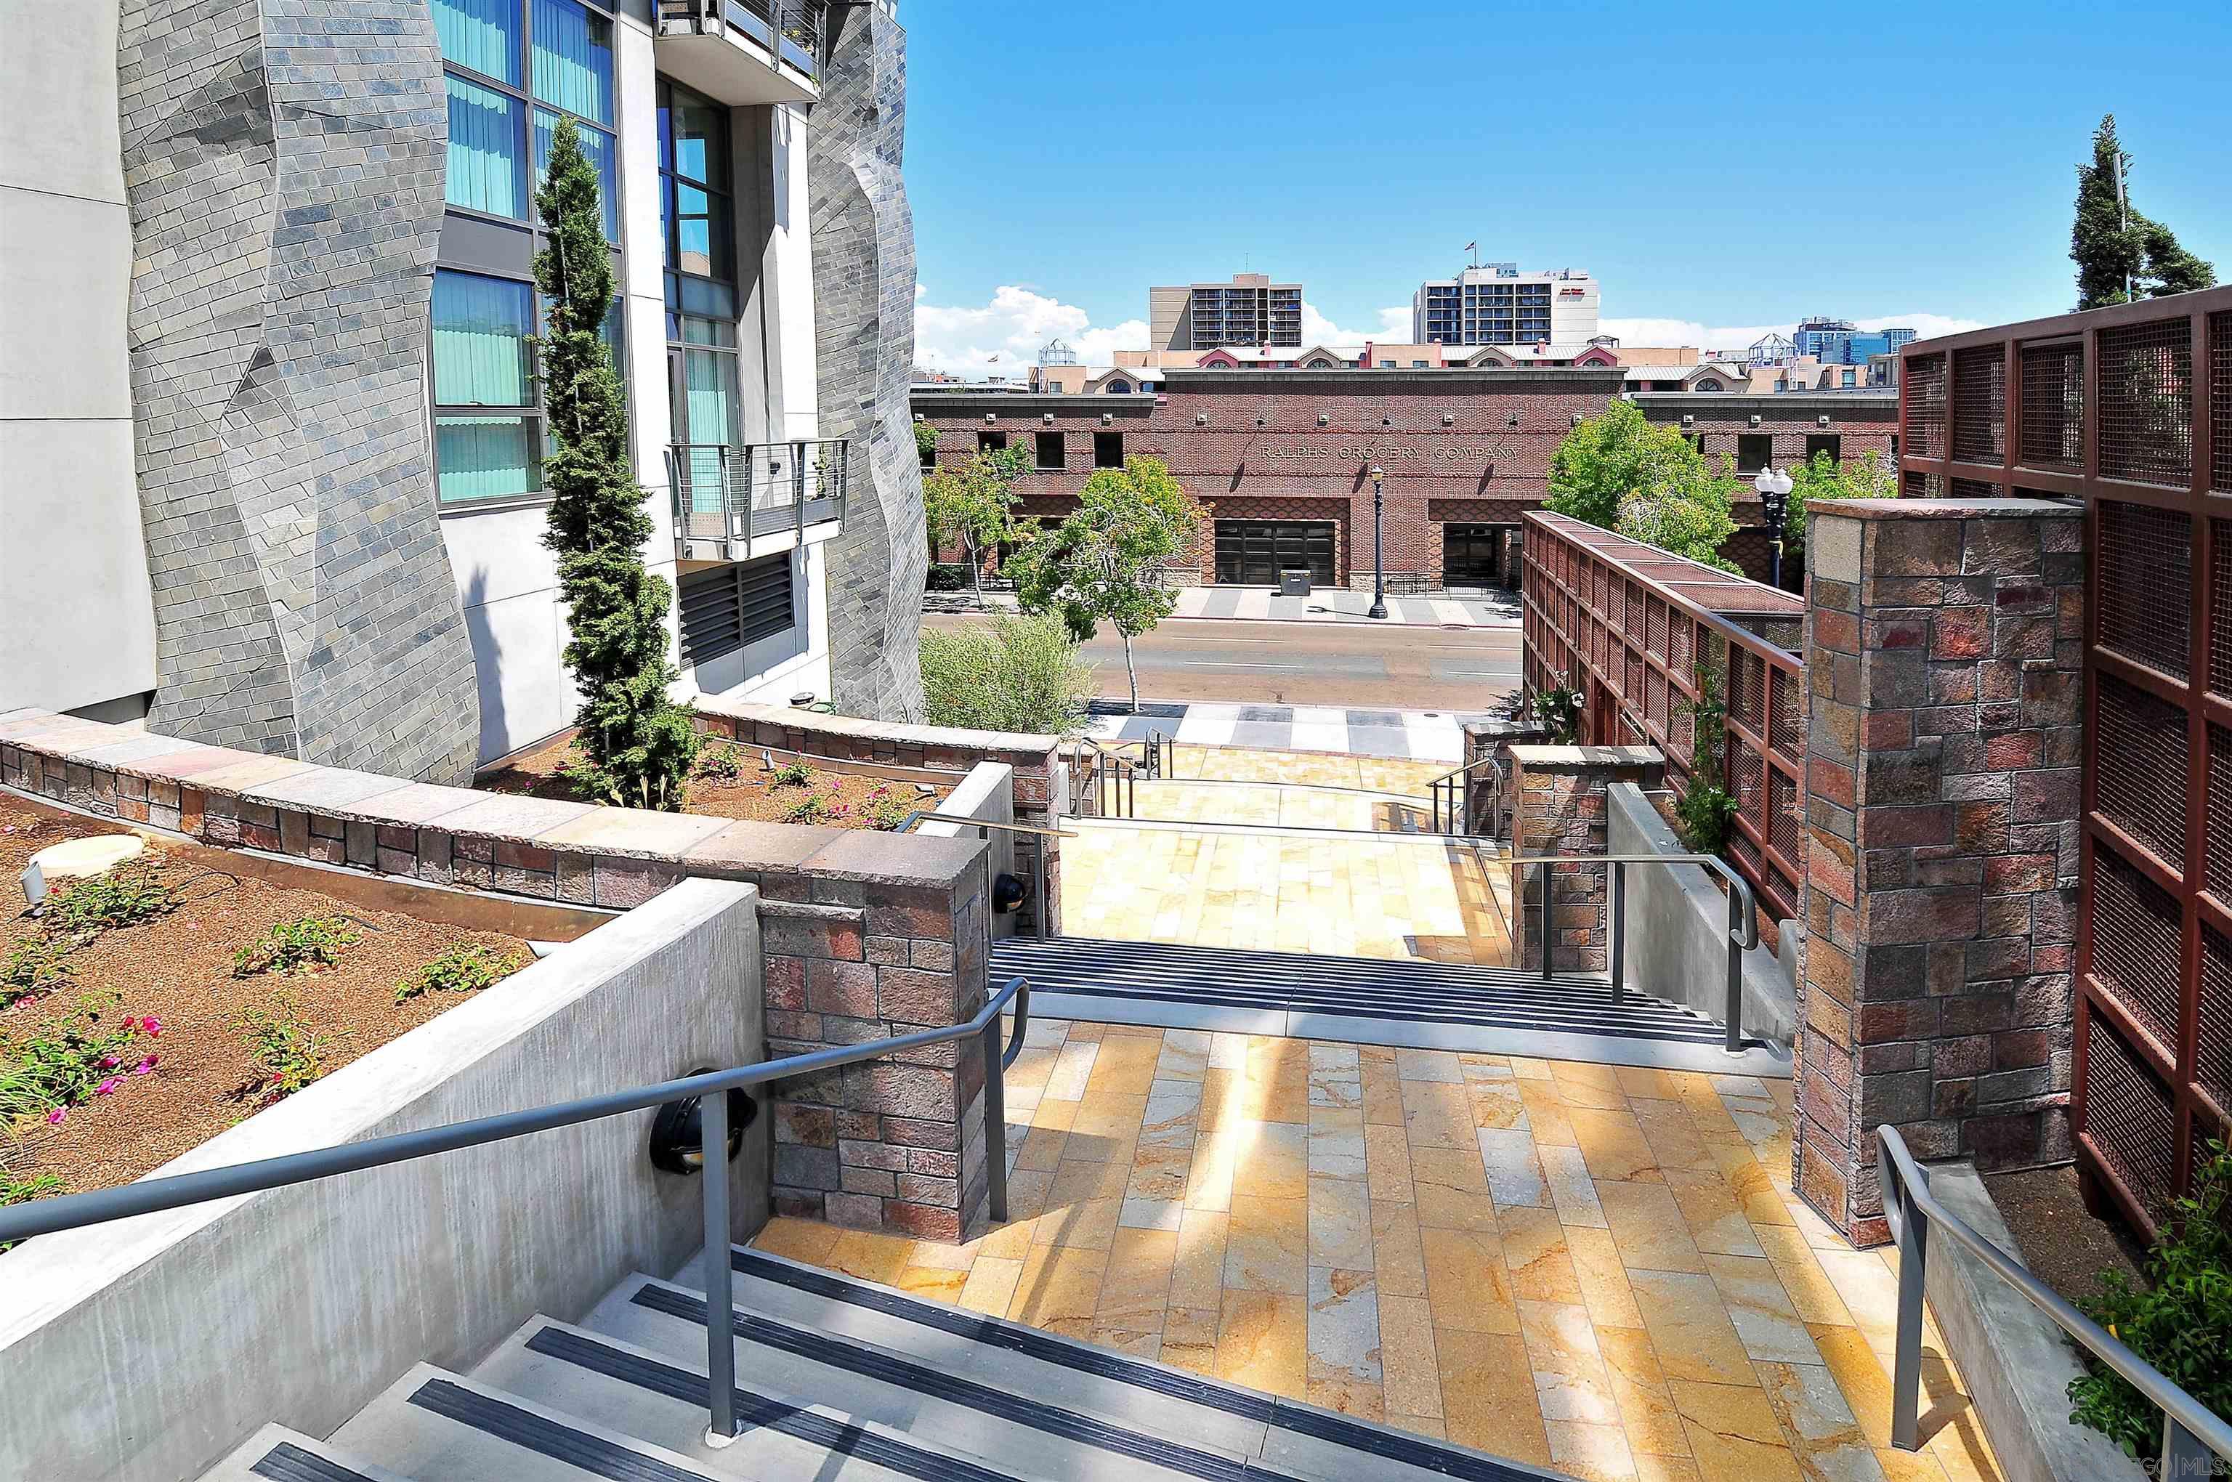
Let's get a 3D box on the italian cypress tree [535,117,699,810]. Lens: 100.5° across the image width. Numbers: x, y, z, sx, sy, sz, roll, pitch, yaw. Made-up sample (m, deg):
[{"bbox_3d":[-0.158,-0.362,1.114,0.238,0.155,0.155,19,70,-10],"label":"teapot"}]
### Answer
[{"bbox_3d":[-3.698,-1.949,6.900,0.950,4.900,0.950,-1,11,0],"label":"italian cypress tree"}]

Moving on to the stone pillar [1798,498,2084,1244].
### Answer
[{"bbox_3d":[3.640,0.630,4.170,0.900,3.200,0.400,-1,11,-2],"label":"stone pillar"}]

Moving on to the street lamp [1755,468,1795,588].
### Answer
[{"bbox_3d":[12.614,-3.024,17.800,0.450,4.600,0.900,1,11,8],"label":"street lamp"}]

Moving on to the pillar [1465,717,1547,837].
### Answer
[{"bbox_3d":[5.187,0.584,12.200,1.100,1.600,0.420,0,11,5],"label":"pillar"}]

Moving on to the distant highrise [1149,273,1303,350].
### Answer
[{"bbox_3d":[30.993,-107.133,260.000,42.000,46.000,20.000,-1,11,0],"label":"distant highrise"}]

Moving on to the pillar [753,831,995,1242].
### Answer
[{"bbox_3d":[-1.060,1.300,4.220,0.900,1.650,0.400,1,11,11],"label":"pillar"}]

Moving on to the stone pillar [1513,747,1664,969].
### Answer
[{"bbox_3d":[3.881,1.005,7.700,1.100,1.750,0.420,0,11,6],"label":"stone pillar"}]

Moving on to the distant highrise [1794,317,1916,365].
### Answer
[{"bbox_3d":[413.403,-203.529,520.000,68.000,62.000,40.000,1,11,10],"label":"distant highrise"}]

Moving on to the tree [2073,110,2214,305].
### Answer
[{"bbox_3d":[8.282,-2.803,7.600,1.000,4.600,1.000,-1,11,0],"label":"tree"}]

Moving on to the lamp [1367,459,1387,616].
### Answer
[{"bbox_3d":[7.603,-5.753,27.000,0.550,4.500,0.550,-1,11,0],"label":"lamp"}]

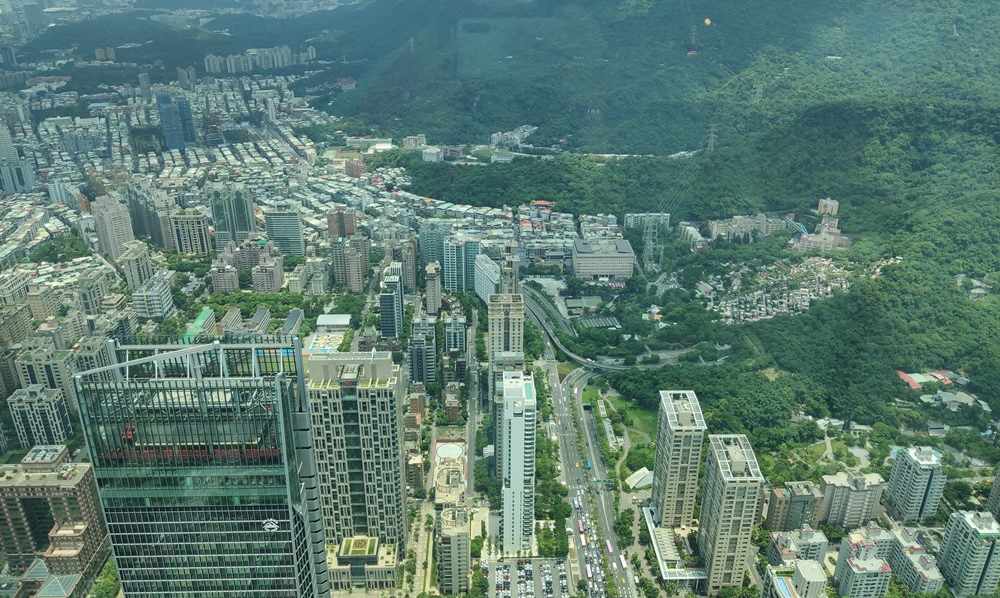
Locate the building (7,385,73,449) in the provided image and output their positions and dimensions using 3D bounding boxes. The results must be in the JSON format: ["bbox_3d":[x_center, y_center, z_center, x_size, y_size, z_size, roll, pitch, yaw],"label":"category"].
[{"bbox_3d":[-388.880,99.480,637.700,35.000,50.000,17.000,-2,25,-5],"label":"building"}]

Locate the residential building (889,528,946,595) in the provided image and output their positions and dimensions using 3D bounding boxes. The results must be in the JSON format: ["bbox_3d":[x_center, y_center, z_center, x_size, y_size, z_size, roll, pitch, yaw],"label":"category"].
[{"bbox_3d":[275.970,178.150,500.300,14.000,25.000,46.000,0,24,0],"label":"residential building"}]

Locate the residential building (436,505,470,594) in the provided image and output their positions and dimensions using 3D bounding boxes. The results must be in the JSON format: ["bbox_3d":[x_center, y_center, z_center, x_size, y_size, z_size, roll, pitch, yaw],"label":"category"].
[{"bbox_3d":[-29.450,165.740,495.030,18.800,54.000,25.000,0,25,-2],"label":"residential building"}]

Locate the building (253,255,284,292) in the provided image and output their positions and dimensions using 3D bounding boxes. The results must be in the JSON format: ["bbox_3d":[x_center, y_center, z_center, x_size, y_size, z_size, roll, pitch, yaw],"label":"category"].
[{"bbox_3d":[-288.760,-28.990,937.030,28.600,36.000,31.000,-1,25,-2],"label":"building"}]

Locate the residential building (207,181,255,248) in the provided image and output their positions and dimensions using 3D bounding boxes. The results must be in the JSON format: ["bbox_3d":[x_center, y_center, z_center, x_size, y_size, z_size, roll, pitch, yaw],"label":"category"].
[{"bbox_3d":[-371.500,-114.510,1050.620,50.200,94.600,24.600,0,24,0],"label":"residential building"}]

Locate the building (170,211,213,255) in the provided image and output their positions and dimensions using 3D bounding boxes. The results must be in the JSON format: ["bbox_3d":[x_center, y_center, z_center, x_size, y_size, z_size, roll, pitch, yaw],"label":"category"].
[{"bbox_3d":[-426.650,-92.000,1044.740,41.600,58.900,24.800,0,24,-1],"label":"building"}]

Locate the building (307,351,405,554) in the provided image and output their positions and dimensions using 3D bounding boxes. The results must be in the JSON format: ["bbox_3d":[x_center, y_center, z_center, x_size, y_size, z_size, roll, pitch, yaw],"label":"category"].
[{"bbox_3d":[-91.090,104.820,497.210,54.500,152.000,32.700,0,24,-1],"label":"building"}]

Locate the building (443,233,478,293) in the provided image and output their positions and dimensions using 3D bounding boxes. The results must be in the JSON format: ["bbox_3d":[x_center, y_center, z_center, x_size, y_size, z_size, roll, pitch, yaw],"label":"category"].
[{"bbox_3d":[-46.800,-43.390,930.090,42.500,70.100,27.700,0,24,0],"label":"building"}]

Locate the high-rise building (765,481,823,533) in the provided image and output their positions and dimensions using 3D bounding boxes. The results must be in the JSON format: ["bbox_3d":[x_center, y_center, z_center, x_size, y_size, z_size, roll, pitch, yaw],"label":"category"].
[{"bbox_3d":[208.440,149.330,534.520,35.100,33.700,15.800,0,24,-1],"label":"high-rise building"}]

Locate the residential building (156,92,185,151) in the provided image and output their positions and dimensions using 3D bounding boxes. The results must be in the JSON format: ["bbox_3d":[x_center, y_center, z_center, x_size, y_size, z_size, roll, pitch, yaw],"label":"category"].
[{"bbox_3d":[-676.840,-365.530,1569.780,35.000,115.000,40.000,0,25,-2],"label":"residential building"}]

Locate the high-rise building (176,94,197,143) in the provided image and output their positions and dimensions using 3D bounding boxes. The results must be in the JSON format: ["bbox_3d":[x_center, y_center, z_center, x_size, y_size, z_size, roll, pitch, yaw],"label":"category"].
[{"bbox_3d":[-693.090,-392.930,1665.160,24.800,96.000,25.700,0,24,-1],"label":"high-rise building"}]

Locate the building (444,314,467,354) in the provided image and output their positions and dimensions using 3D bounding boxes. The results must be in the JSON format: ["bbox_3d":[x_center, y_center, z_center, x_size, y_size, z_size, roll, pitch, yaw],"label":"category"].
[{"bbox_3d":[-46.150,37.600,791.520,21.200,40.100,17.800,0,24,0],"label":"building"}]

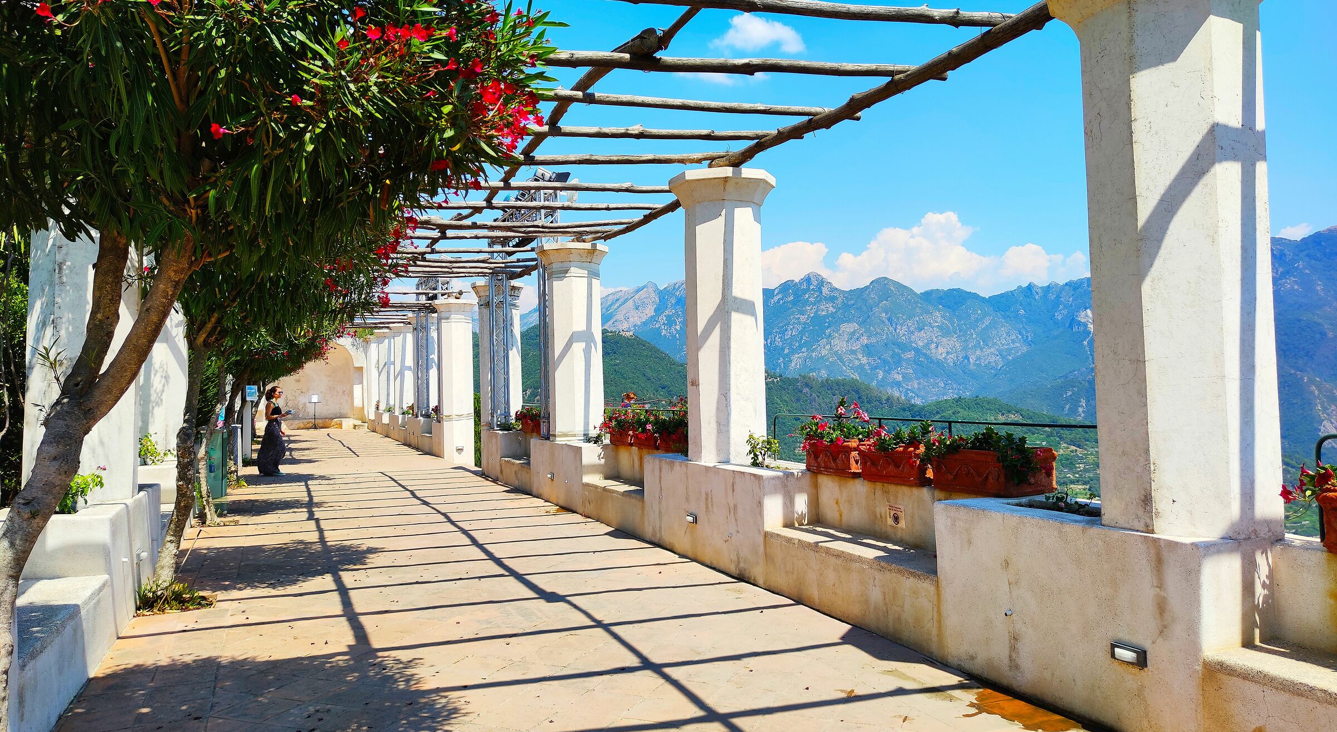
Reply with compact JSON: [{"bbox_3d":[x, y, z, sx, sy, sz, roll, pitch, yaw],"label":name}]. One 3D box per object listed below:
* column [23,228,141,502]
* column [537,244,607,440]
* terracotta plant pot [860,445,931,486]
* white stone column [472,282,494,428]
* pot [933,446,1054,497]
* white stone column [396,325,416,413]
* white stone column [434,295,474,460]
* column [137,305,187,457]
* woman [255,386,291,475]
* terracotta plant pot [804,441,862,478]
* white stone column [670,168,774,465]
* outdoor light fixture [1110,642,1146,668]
[{"bbox_3d":[-4.286,-0.275,6.779,0.880,2.500,0.880,0,-2,-23],"label":"column"},{"bbox_3d":[-1.247,-0.293,12.407,0.914,2.592,0.914,-1,-2,-22],"label":"column"},{"bbox_3d":[1.613,0.646,6.165,0.380,0.240,0.580,0,-2,-23],"label":"terracotta plant pot"},{"bbox_3d":[-3.005,-0.171,16.601,0.880,2.600,0.880,0,-2,-23],"label":"white stone column"},{"bbox_3d":[1.919,0.620,5.491,0.410,0.245,0.570,0,-2,-23],"label":"pot"},{"bbox_3d":[-8.104,0.113,28.599,0.900,2.771,0.900,-1,-2,-22],"label":"white stone column"},{"bbox_3d":[-4.727,0.357,20.689,0.880,3.600,0.880,0,-2,-23],"label":"white stone column"},{"bbox_3d":[-5.834,-0.236,10.613,0.904,2.562,0.904,-1,-2,-22],"label":"column"},{"bbox_3d":[-7.391,1.221,17.400,0.600,1.670,0.500,-1,-2,-15],"label":"woman"},{"bbox_3d":[1.334,0.668,6.828,0.380,0.240,0.580,0,-2,-23],"label":"terracotta plant pot"},{"bbox_3d":[0.502,-0.414,8.167,0.904,2.482,0.904,-1,-2,-22],"label":"white stone column"},{"bbox_3d":[1.942,1.211,3.906,0.040,0.075,0.155,0,-2,-23],"label":"outdoor light fixture"}]

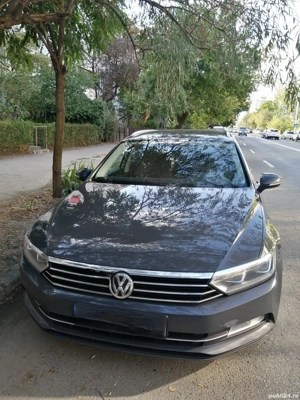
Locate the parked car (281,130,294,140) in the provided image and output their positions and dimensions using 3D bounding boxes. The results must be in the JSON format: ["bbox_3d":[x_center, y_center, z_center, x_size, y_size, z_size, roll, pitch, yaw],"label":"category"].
[{"bbox_3d":[23.103,-10.853,52.500,1.770,1.460,4.350,3,13,14],"label":"parked car"}]

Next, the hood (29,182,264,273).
[{"bbox_3d":[-0.004,0.121,2.292,1.560,0.280,1.220,3,13,14],"label":"hood"}]

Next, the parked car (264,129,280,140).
[{"bbox_3d":[19.192,-10.287,49.000,1.820,1.620,4.400,3,13,14],"label":"parked car"}]

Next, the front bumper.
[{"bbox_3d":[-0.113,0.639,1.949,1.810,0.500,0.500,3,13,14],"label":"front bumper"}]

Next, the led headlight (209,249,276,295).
[{"bbox_3d":[0.540,0.415,1.792,0.370,0.190,0.390,3,13,14],"label":"led headlight"}]

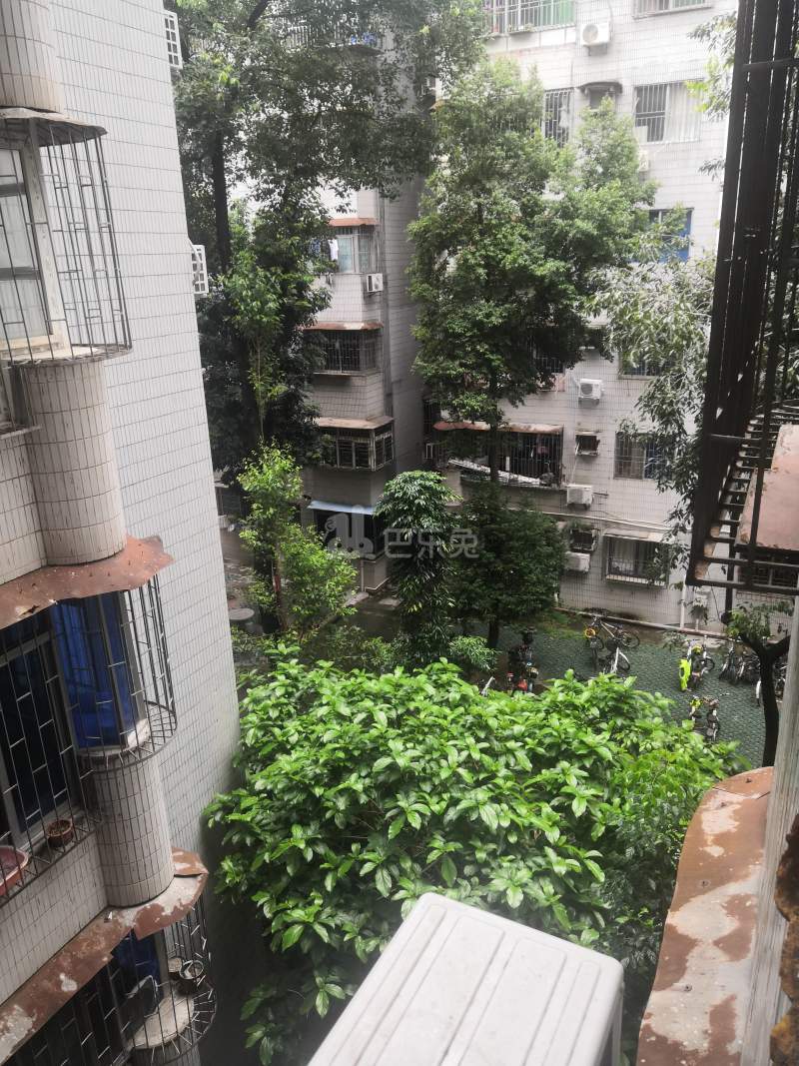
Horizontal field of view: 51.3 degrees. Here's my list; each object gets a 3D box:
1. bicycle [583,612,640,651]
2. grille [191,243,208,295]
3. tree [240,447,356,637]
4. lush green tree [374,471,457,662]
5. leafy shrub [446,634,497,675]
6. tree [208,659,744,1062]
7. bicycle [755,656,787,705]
[{"bbox_3d":[6.242,2.937,24.077,1.650,1.000,0.600,-3,18,-2],"label":"bicycle"},{"bbox_3d":[-2.322,-2.960,9.336,0.250,0.540,0.360,7,20,25],"label":"grille"},{"bbox_3d":[-2.833,0.527,23.902,3.000,5.800,2.800,-2,19,0],"label":"tree"},{"bbox_3d":[0.462,1.133,22.143,2.200,5.700,2.100,-2,19,0],"label":"lush green tree"},{"bbox_3d":[2.007,3.378,23.041,1.350,1.100,1.250,7,20,25],"label":"leafy shrub"},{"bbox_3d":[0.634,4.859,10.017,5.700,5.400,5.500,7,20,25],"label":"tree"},{"bbox_3d":[9.457,3.759,21.168,0.600,1.000,1.650,14,25,41],"label":"bicycle"}]

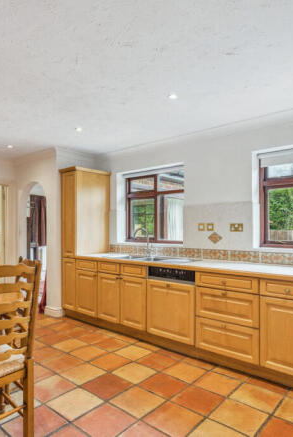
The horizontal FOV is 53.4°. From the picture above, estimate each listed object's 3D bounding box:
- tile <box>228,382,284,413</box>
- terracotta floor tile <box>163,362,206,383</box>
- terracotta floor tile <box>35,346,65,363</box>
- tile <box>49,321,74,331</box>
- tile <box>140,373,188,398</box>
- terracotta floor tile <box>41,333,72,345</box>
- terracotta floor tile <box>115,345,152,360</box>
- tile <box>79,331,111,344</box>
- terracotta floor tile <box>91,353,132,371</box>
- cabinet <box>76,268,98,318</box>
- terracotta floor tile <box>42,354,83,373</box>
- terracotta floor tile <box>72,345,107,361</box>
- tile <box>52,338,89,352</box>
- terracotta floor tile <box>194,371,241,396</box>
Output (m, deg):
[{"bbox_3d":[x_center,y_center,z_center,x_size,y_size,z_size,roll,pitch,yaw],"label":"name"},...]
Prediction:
[{"bbox_3d":[0.823,1.351,2.185,0.300,0.015,0.300,-3,-5,41],"label":"tile"},{"bbox_3d":[0.340,1.374,2.599,0.300,0.015,0.300,-3,-5,41],"label":"terracotta floor tile"},{"bbox_3d":[-1.033,1.388,2.955,0.300,0.015,0.300,-3,-5,41],"label":"terracotta floor tile"},{"bbox_3d":[-1.082,1.402,3.787,0.302,0.014,0.302,-2,-3,40],"label":"tile"},{"bbox_3d":[0.139,1.339,2.326,0.305,0.018,0.305,-2,-4,40],"label":"tile"},{"bbox_3d":[-1.072,1.416,3.398,0.300,0.015,0.300,-3,-5,41],"label":"terracotta floor tile"},{"bbox_3d":[-0.131,1.367,2.981,0.302,0.014,0.302,-2,-3,40],"label":"terracotta floor tile"},{"bbox_3d":[-0.607,1.385,3.384,0.302,0.014,0.302,-2,-3,40],"label":"tile"},{"bbox_3d":[-0.347,1.381,2.777,0.300,0.015,0.300,-3,-5,41],"label":"terracotta floor tile"},{"bbox_3d":[-0.604,0.974,4.050,0.454,0.590,0.580,-2,-3,40],"label":"cabinet"},{"bbox_3d":[-0.791,1.377,2.748,0.300,0.015,0.300,-3,-5,41],"label":"terracotta floor tile"},{"bbox_3d":[-0.571,1.365,2.945,0.302,0.014,0.302,-2,-3,40],"label":"terracotta floor tile"},{"bbox_3d":[-0.815,1.375,3.131,0.305,0.018,0.305,-2,-4,40],"label":"tile"},{"bbox_3d":[0.582,1.342,2.376,0.302,0.014,0.302,-2,-3,40],"label":"terracotta floor tile"}]

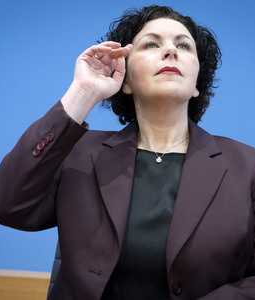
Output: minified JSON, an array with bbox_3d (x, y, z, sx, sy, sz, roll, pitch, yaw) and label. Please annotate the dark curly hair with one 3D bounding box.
[{"bbox_3d":[0.069,-0.178,0.915,0.240,0.245,0.220,5,-19,-3],"label":"dark curly hair"}]

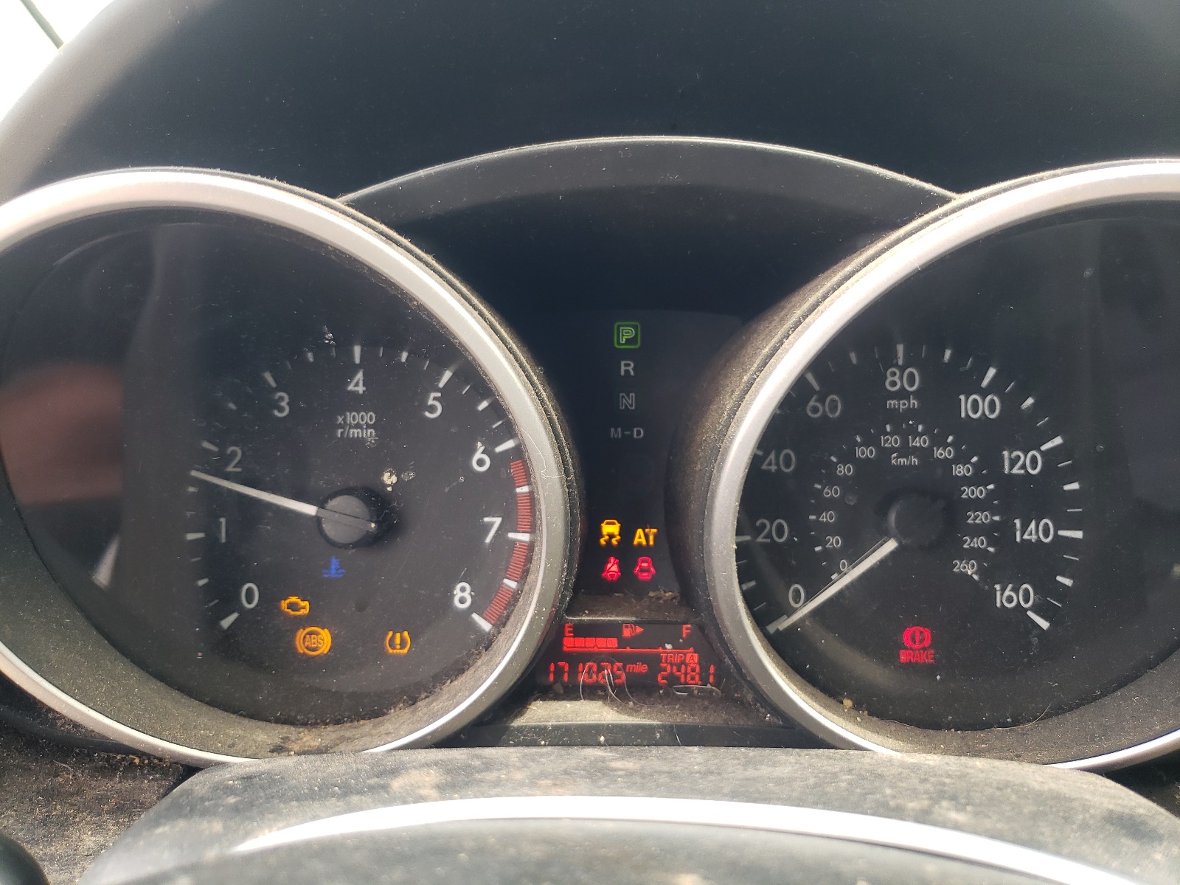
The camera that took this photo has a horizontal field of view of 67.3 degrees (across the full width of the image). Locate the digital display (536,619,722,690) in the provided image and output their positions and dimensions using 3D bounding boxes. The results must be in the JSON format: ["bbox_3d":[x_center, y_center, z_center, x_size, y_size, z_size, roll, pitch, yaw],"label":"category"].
[{"bbox_3d":[0.010,0.055,0.233,0.048,0.018,0.007,0,-7,1],"label":"digital display"}]

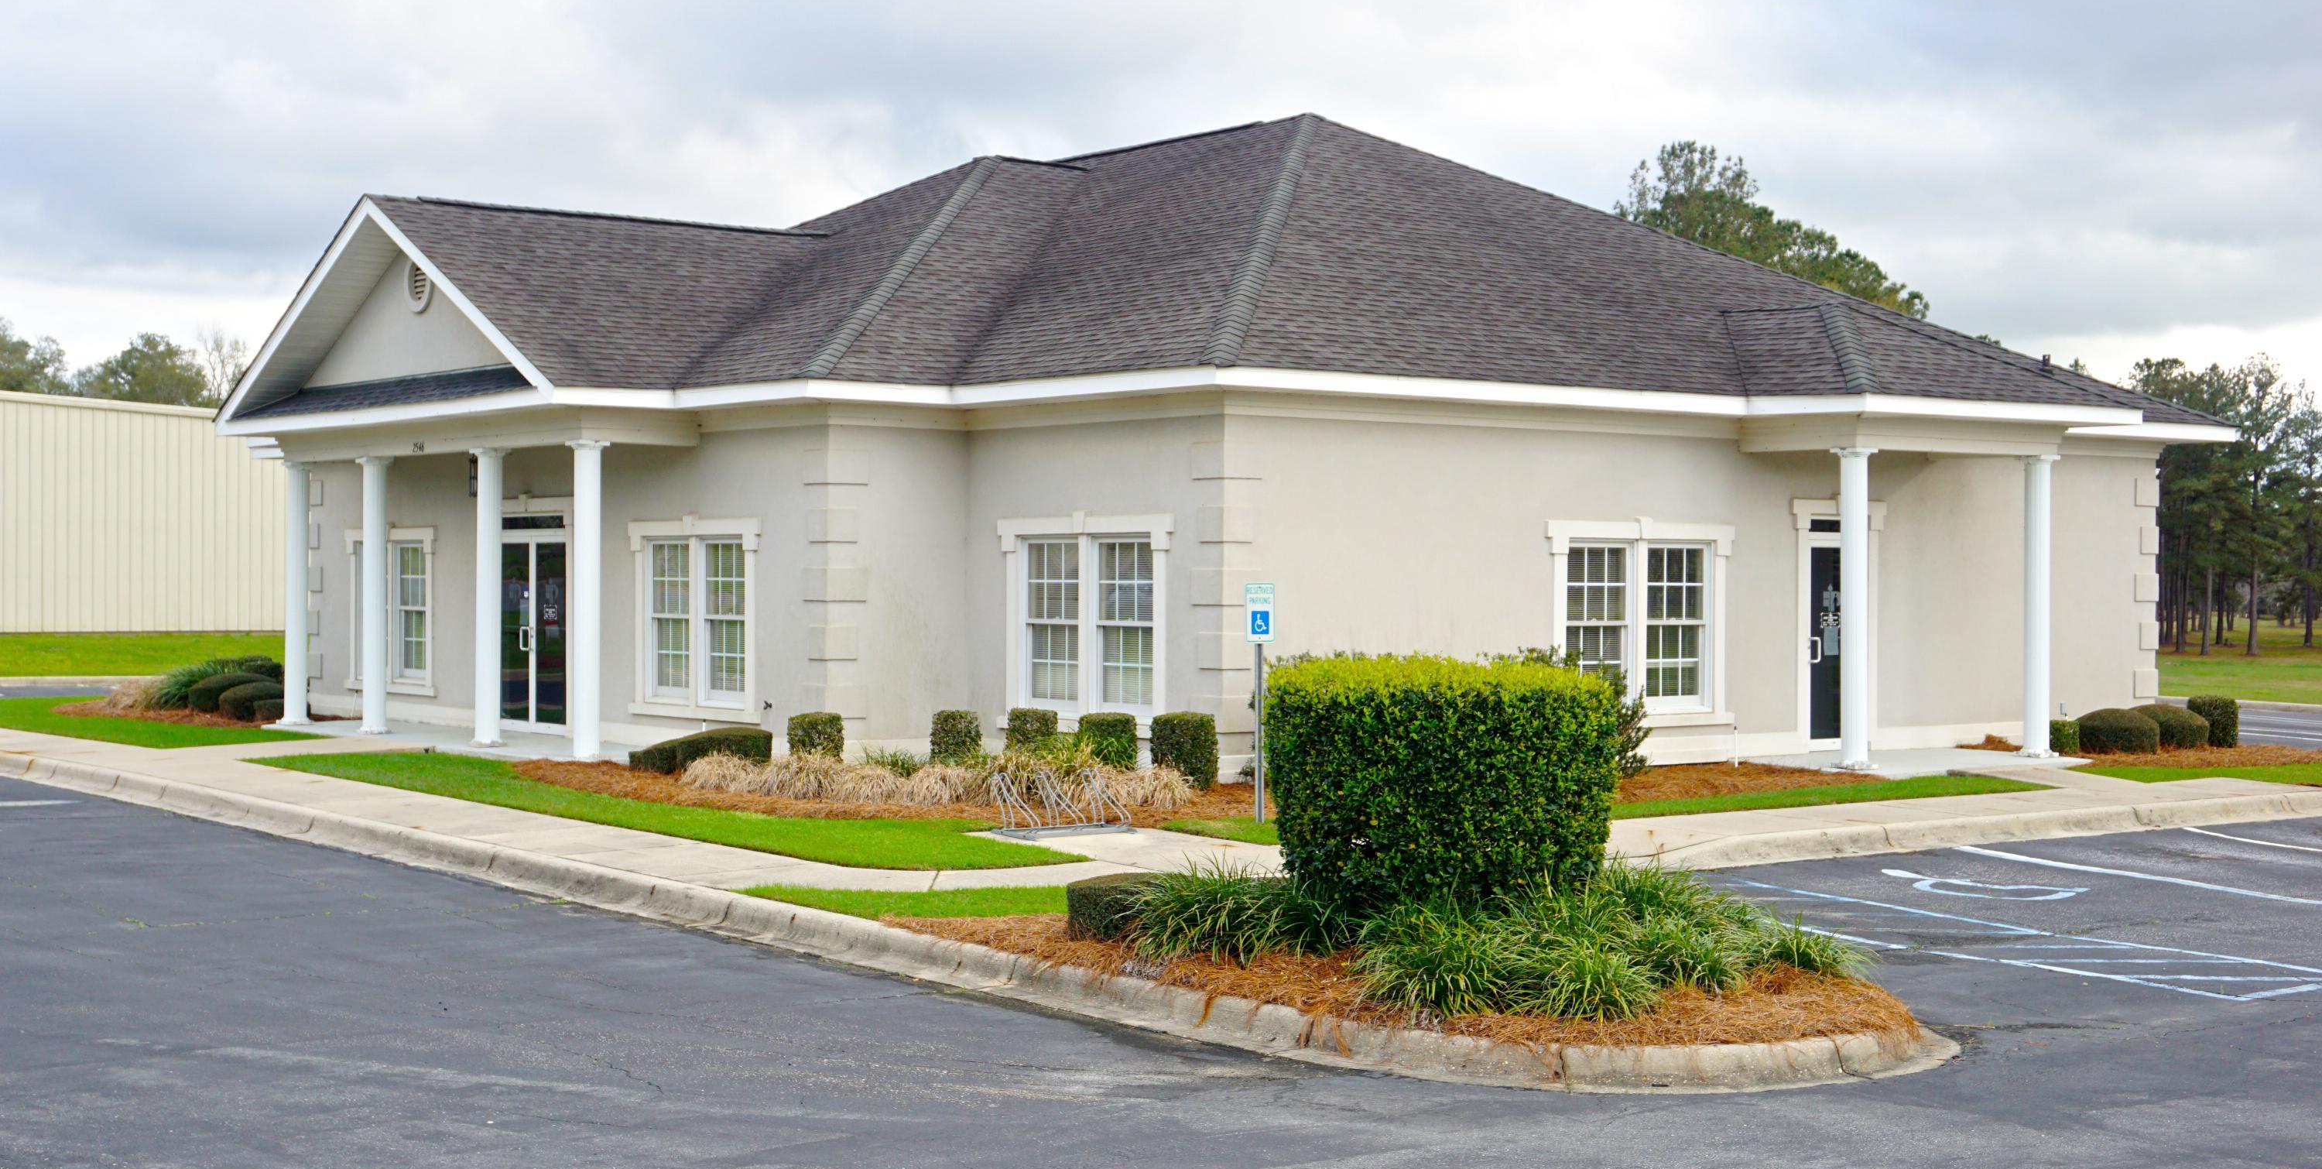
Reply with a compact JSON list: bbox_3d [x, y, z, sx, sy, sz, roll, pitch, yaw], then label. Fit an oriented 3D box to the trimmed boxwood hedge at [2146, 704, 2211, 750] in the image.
[{"bbox_3d":[10.684,1.471,29.455,0.864,0.462,0.844,0,0,-39],"label":"trimmed boxwood hedge"}]

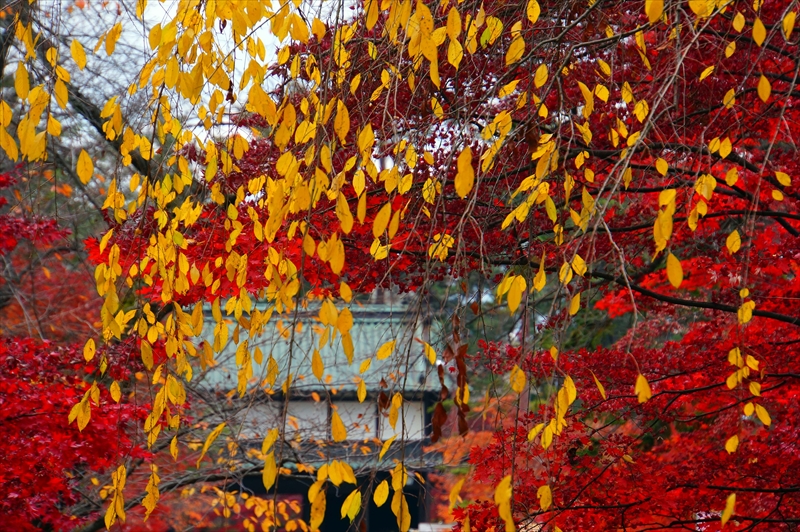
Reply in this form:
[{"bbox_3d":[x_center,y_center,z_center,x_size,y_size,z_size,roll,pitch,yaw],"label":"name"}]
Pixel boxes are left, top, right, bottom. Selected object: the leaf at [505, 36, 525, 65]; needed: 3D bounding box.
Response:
[{"bbox_3d":[0.261,-0.494,12.268,0.036,0.078,0.013,26,0,0],"label":"leaf"}]

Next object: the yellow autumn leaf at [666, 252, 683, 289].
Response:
[{"bbox_3d":[0.552,0.009,10.726,0.030,0.072,0.016,-11,-3,0],"label":"yellow autumn leaf"}]

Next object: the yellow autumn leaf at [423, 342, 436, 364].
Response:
[{"bbox_3d":[0.065,0.194,11.783,0.021,0.050,0.016,-20,-3,0],"label":"yellow autumn leaf"}]

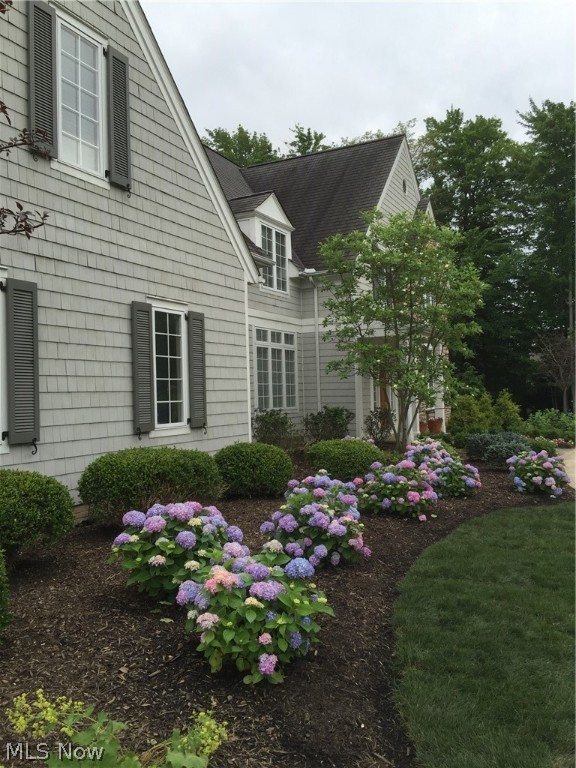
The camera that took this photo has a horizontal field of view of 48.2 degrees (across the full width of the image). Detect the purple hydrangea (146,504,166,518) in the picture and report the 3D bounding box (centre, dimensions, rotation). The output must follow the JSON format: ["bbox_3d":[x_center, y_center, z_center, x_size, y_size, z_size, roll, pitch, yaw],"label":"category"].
[{"bbox_3d":[-1.063,1.033,5.200,0.165,0.125,0.160,-2,-1,0],"label":"purple hydrangea"}]

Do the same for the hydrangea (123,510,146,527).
[{"bbox_3d":[-1.050,0.920,4.400,0.161,0.108,0.153,-1,-1,-14],"label":"hydrangea"}]

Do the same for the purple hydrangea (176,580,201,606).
[{"bbox_3d":[-0.541,1.140,3.500,0.130,0.135,0.125,-2,-1,0],"label":"purple hydrangea"}]

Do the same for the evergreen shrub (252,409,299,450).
[{"bbox_3d":[-0.258,0.941,13.300,0.951,0.842,0.903,-2,-1,-1],"label":"evergreen shrub"}]

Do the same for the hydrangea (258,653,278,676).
[{"bbox_3d":[-0.101,1.447,3.320,0.105,0.120,0.105,-2,-1,0],"label":"hydrangea"}]

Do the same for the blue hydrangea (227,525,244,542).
[{"bbox_3d":[-0.416,1.185,5.100,0.145,0.140,0.140,-2,-1,0],"label":"blue hydrangea"}]

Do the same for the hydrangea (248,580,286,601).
[{"bbox_3d":[-0.096,0.969,3.020,0.175,0.089,0.140,-2,-1,-2],"label":"hydrangea"}]

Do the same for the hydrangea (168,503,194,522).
[{"bbox_3d":[-0.737,0.889,4.450,0.176,0.137,0.167,-1,-1,-10],"label":"hydrangea"}]

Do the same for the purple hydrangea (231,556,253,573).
[{"bbox_3d":[-0.268,1.055,3.750,0.130,0.100,0.120,-2,-1,0],"label":"purple hydrangea"}]

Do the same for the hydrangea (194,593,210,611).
[{"bbox_3d":[-0.465,1.176,3.480,0.093,0.100,0.095,-2,-1,0],"label":"hydrangea"}]

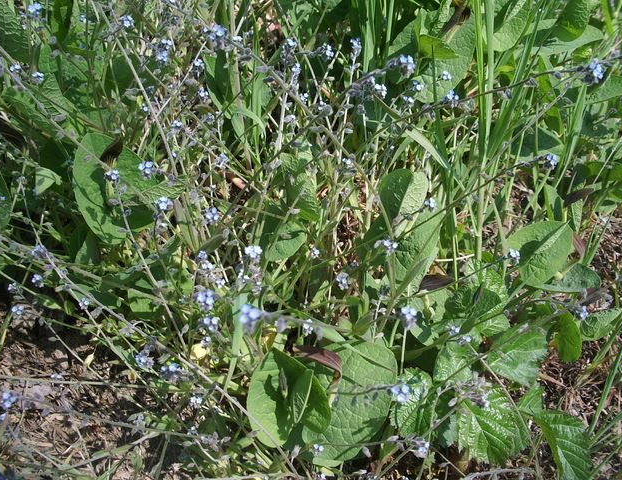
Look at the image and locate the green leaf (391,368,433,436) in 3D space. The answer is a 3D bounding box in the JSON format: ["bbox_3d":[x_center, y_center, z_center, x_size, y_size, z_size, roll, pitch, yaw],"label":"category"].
[{"bbox_3d":[0.078,0.126,0.500,0.032,0.010,0.055,10,53,4],"label":"green leaf"}]

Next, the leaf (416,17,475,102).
[{"bbox_3d":[0.158,-0.212,0.760,0.066,0.020,0.109,23,73,7],"label":"leaf"}]

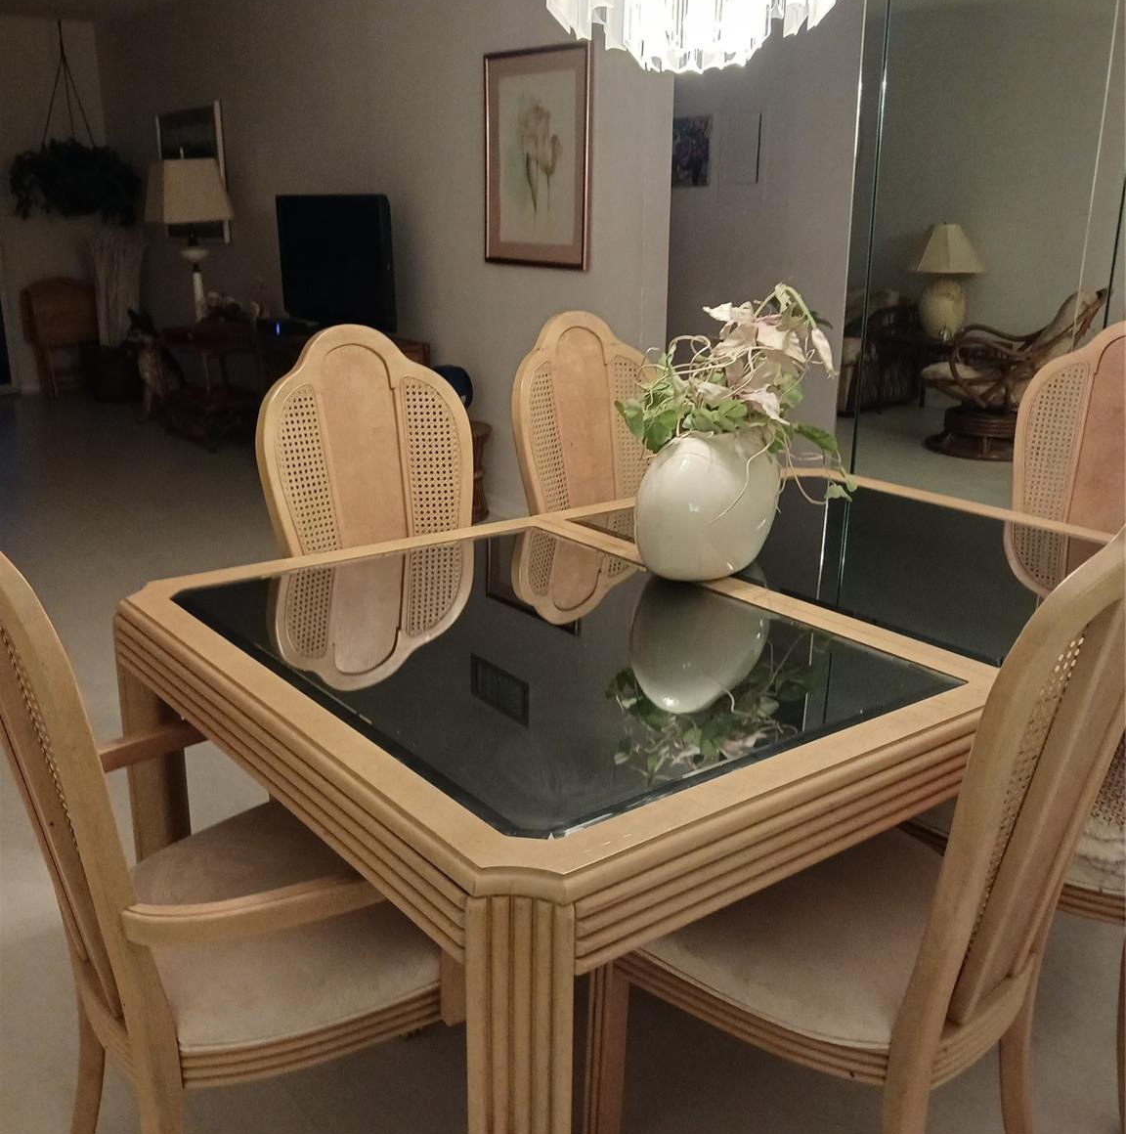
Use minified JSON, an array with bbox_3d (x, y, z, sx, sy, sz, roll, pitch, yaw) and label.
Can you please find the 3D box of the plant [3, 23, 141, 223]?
[{"bbox_3d":[-3.113,-2.796,7.409,0.830,1.220,0.720,-6,18,-21],"label":"plant"}]

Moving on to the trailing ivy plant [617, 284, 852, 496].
[{"bbox_3d":[0.265,-0.271,1.793,0.365,0.320,0.310,3,17,7],"label":"trailing ivy plant"}]

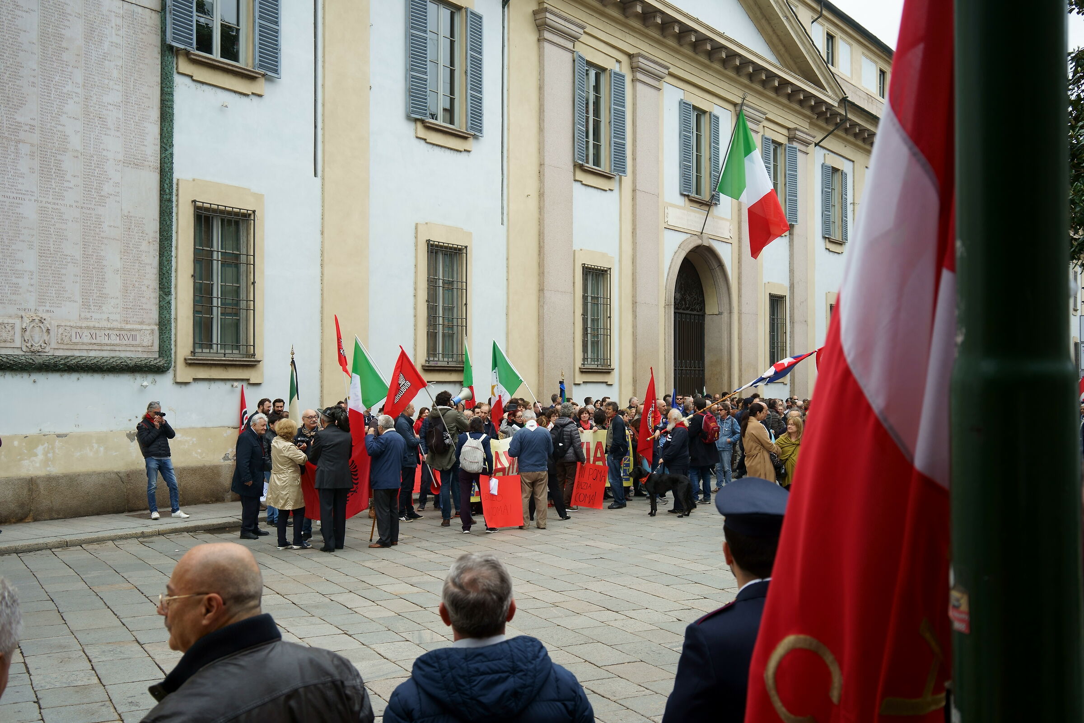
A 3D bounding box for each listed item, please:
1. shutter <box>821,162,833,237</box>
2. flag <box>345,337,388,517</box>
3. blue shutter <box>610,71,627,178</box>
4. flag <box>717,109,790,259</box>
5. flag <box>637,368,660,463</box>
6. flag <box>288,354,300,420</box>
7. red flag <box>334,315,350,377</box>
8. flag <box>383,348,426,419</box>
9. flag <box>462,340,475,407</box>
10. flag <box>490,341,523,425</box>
[{"bbox_3d":[10.312,-5.823,38.126,0.070,2.650,0.600,-1,-2,43],"label":"shutter"},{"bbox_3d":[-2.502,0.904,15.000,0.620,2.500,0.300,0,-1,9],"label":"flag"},{"bbox_3d":[1.993,-6.121,27.102,0.070,2.620,0.580,-1,-2,45],"label":"blue shutter"},{"bbox_3d":[6.016,-5.052,30.000,2.050,4.150,0.600,0,-1,22],"label":"flag"},{"bbox_3d":[1.826,0.917,18.100,0.370,1.570,0.240,0,-1,9],"label":"flag"},{"bbox_3d":[-3.775,0.476,16.000,0.260,1.120,0.220,0,-1,-11],"label":"flag"},{"bbox_3d":[-3.289,-0.250,17.300,0.280,1.070,0.220,0,-1,22],"label":"red flag"},{"bbox_3d":[-1.960,0.310,15.100,0.640,1.050,0.200,0,-1,-6],"label":"flag"},{"bbox_3d":[-1.286,0.268,18.500,0.260,1.350,0.250,0,-1,-17],"label":"flag"},{"bbox_3d":[-0.614,0.399,18.400,0.600,1.500,0.220,0,-1,-9],"label":"flag"}]

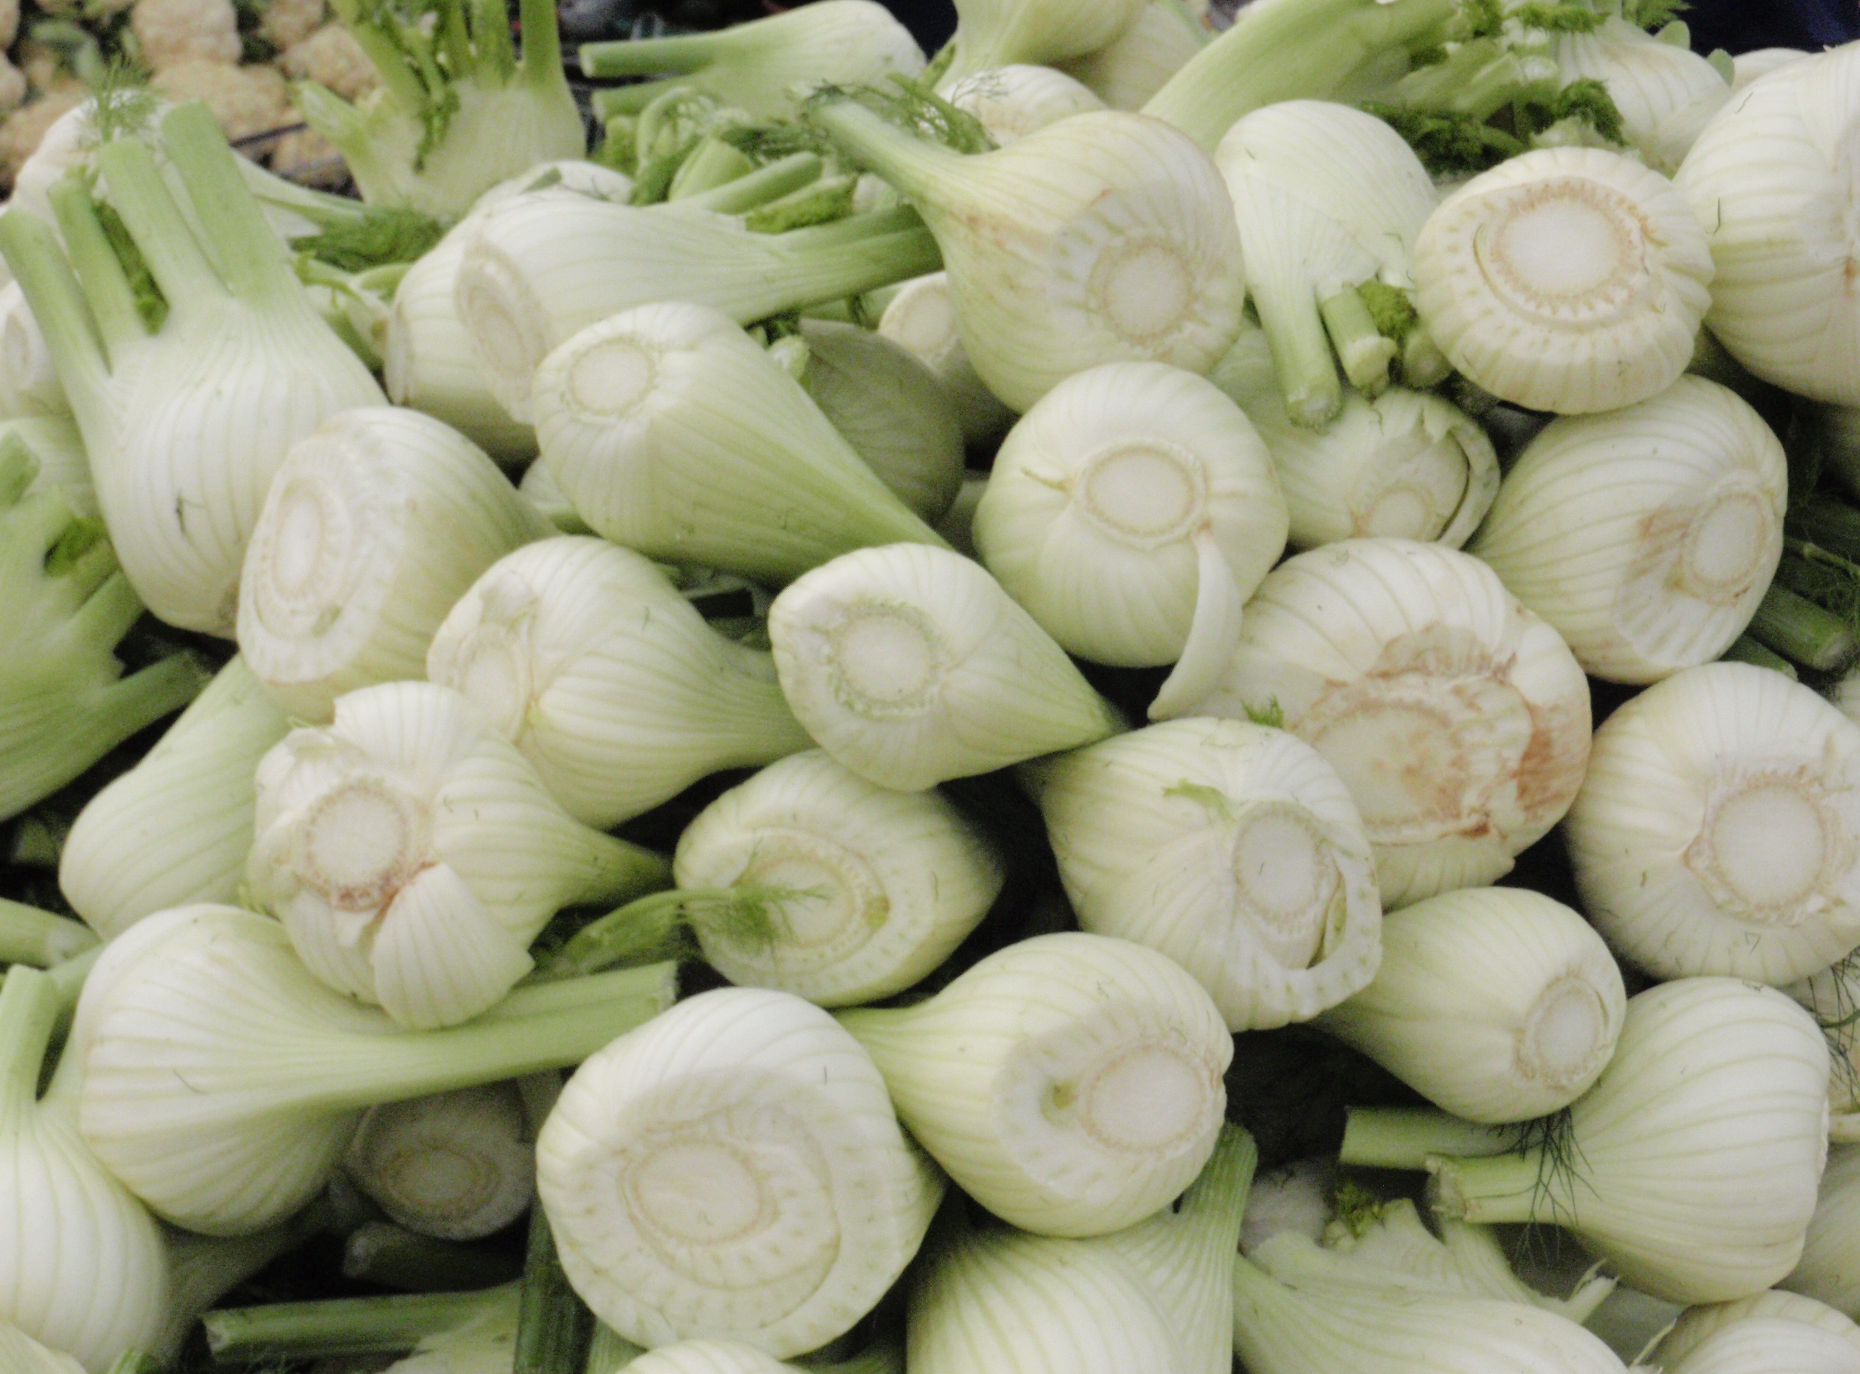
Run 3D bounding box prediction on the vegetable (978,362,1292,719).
[{"bbox_3d":[0.062,-0.047,1.182,0.098,0.119,0.097,12,65,2],"label":"vegetable"}]

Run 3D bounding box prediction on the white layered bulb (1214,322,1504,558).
[{"bbox_3d":[0.127,-0.081,1.170,0.072,0.077,0.113,-27,39,-27],"label":"white layered bulb"}]

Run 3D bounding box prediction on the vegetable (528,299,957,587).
[{"bbox_3d":[-0.060,-0.070,1.201,0.147,0.084,0.081,24,2,-40],"label":"vegetable"}]

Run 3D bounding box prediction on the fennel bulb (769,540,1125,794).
[{"bbox_3d":[0.006,-0.002,1.151,0.076,0.076,0.123,16,0,41],"label":"fennel bulb"}]

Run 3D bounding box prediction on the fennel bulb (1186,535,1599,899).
[{"bbox_3d":[0.138,0.005,1.133,0.114,0.109,0.128,-30,24,6],"label":"fennel bulb"}]

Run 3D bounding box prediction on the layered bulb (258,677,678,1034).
[{"bbox_3d":[-0.132,0.050,1.090,0.088,0.093,0.140,0,-5,43],"label":"layered bulb"}]

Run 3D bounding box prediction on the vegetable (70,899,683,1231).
[{"bbox_3d":[-0.157,0.102,1.060,0.168,0.090,0.078,-9,0,3],"label":"vegetable"}]

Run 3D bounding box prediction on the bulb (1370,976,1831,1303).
[{"bbox_3d":[0.186,0.130,1.060,0.138,0.092,0.078,-4,0,-6],"label":"bulb"}]

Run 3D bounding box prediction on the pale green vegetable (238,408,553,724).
[{"bbox_3d":[-0.157,-0.036,1.204,0.133,0.097,0.090,8,1,-44],"label":"pale green vegetable"}]

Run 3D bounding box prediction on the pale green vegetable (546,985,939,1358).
[{"bbox_3d":[-0.051,0.136,1.088,0.109,0.109,0.128,53,18,4],"label":"pale green vegetable"}]

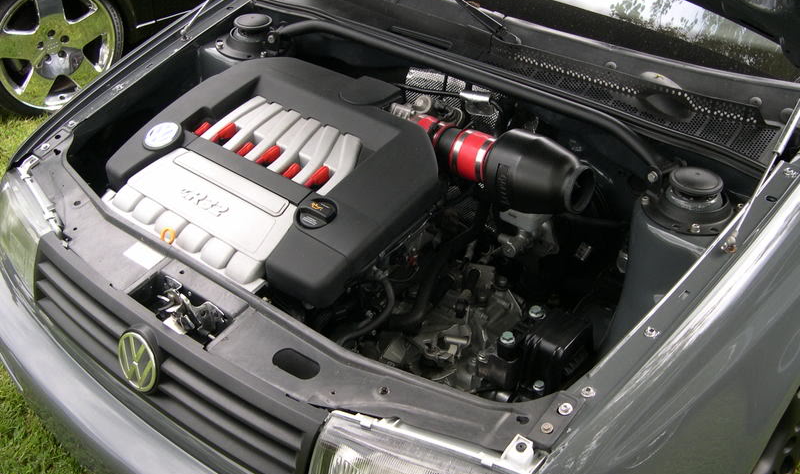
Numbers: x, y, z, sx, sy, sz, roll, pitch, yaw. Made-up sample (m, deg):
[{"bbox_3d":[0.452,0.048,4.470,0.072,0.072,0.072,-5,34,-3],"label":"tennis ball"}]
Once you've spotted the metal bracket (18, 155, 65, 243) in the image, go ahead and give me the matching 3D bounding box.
[{"bbox_3d":[-0.697,-0.086,1.733,0.057,0.037,0.295,-20,39,-27],"label":"metal bracket"}]

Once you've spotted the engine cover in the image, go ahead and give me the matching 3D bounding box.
[{"bbox_3d":[-0.239,-0.149,1.777,0.652,0.130,0.517,26,54,32],"label":"engine cover"}]

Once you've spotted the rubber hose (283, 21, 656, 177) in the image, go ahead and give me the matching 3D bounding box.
[{"bbox_3d":[0.089,-0.322,1.810,0.970,0.068,0.062,26,41,32],"label":"rubber hose"}]

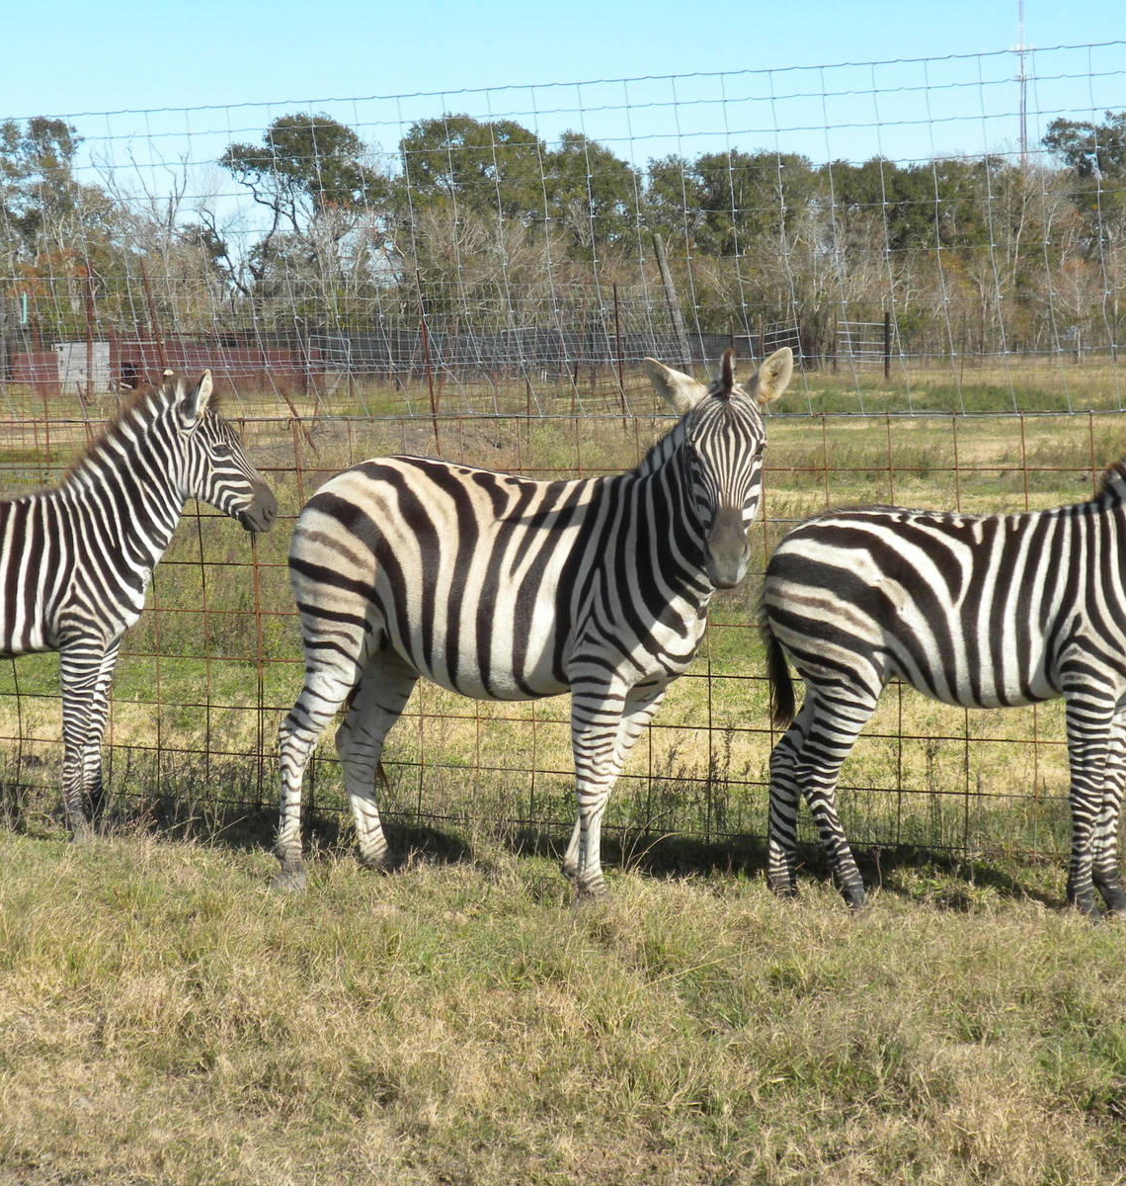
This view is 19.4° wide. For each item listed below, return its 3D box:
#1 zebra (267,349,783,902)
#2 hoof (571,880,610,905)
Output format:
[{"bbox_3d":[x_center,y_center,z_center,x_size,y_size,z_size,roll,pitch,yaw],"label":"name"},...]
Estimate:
[{"bbox_3d":[-0.096,0.071,9.241,1.561,1.510,0.561,1,5,27],"label":"zebra"},{"bbox_3d":[0.077,0.830,9.109,0.117,0.073,0.092,1,5,28],"label":"hoof"}]

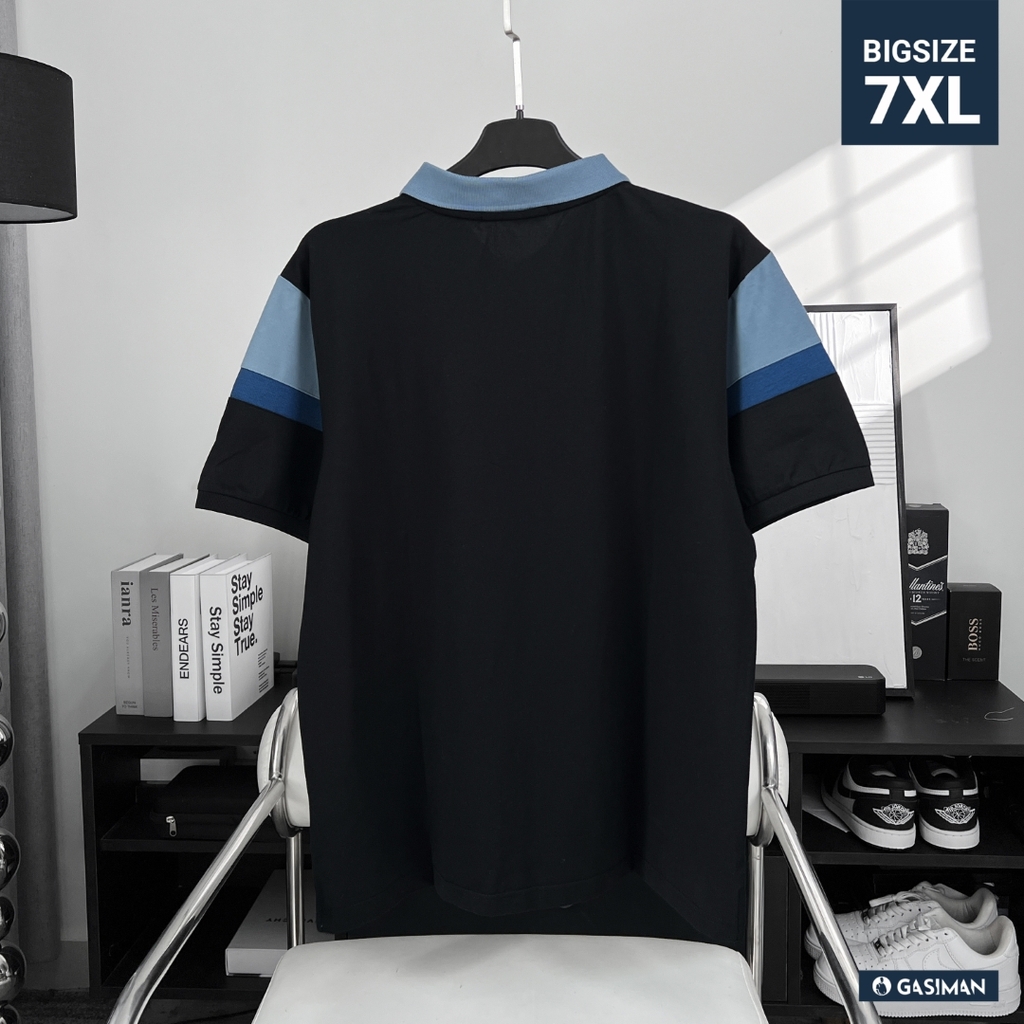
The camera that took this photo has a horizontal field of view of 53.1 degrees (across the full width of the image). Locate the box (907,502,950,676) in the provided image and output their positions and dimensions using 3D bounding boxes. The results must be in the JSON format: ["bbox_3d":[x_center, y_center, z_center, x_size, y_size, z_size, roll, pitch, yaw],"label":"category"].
[{"bbox_3d":[0.673,0.132,1.729,0.094,0.282,0.090,1,6,9],"label":"box"}]

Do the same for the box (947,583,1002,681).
[{"bbox_3d":[0.765,0.200,1.721,0.083,0.148,0.068,1,6,7],"label":"box"}]

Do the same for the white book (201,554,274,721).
[{"bbox_3d":[-0.417,0.187,1.566,0.037,0.216,0.176,0,6,5],"label":"white book"}]

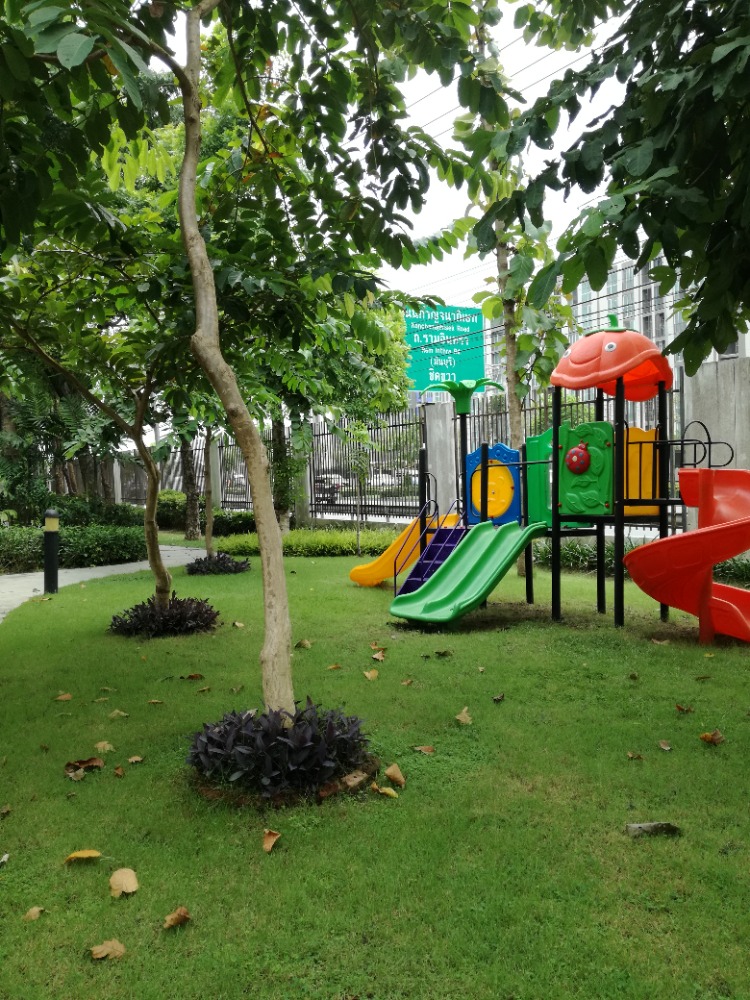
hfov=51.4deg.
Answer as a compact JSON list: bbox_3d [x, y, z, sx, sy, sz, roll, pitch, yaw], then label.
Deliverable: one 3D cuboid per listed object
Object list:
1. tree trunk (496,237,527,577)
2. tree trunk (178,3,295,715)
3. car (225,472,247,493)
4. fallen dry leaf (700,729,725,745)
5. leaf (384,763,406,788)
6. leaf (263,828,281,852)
[{"bbox_3d":[2.328,-1.594,13.300,0.500,5.800,0.360,0,0,0],"label":"tree trunk"},{"bbox_3d":[-0.710,-0.649,4.000,0.600,3.800,0.420,0,0,0],"label":"tree trunk"},{"bbox_3d":[-8.523,-0.954,48.000,1.780,1.500,4.300,-1,1,-23],"label":"car"},{"bbox_3d":[1.904,1.334,4.400,0.135,0.050,0.110,0,0,0],"label":"fallen dry leaf"},{"bbox_3d":[0.099,1.332,3.770,0.115,0.060,0.130,0,0,0],"label":"leaf"},{"bbox_3d":[-0.379,1.260,2.885,0.070,0.040,0.100,0,1,-9],"label":"leaf"}]

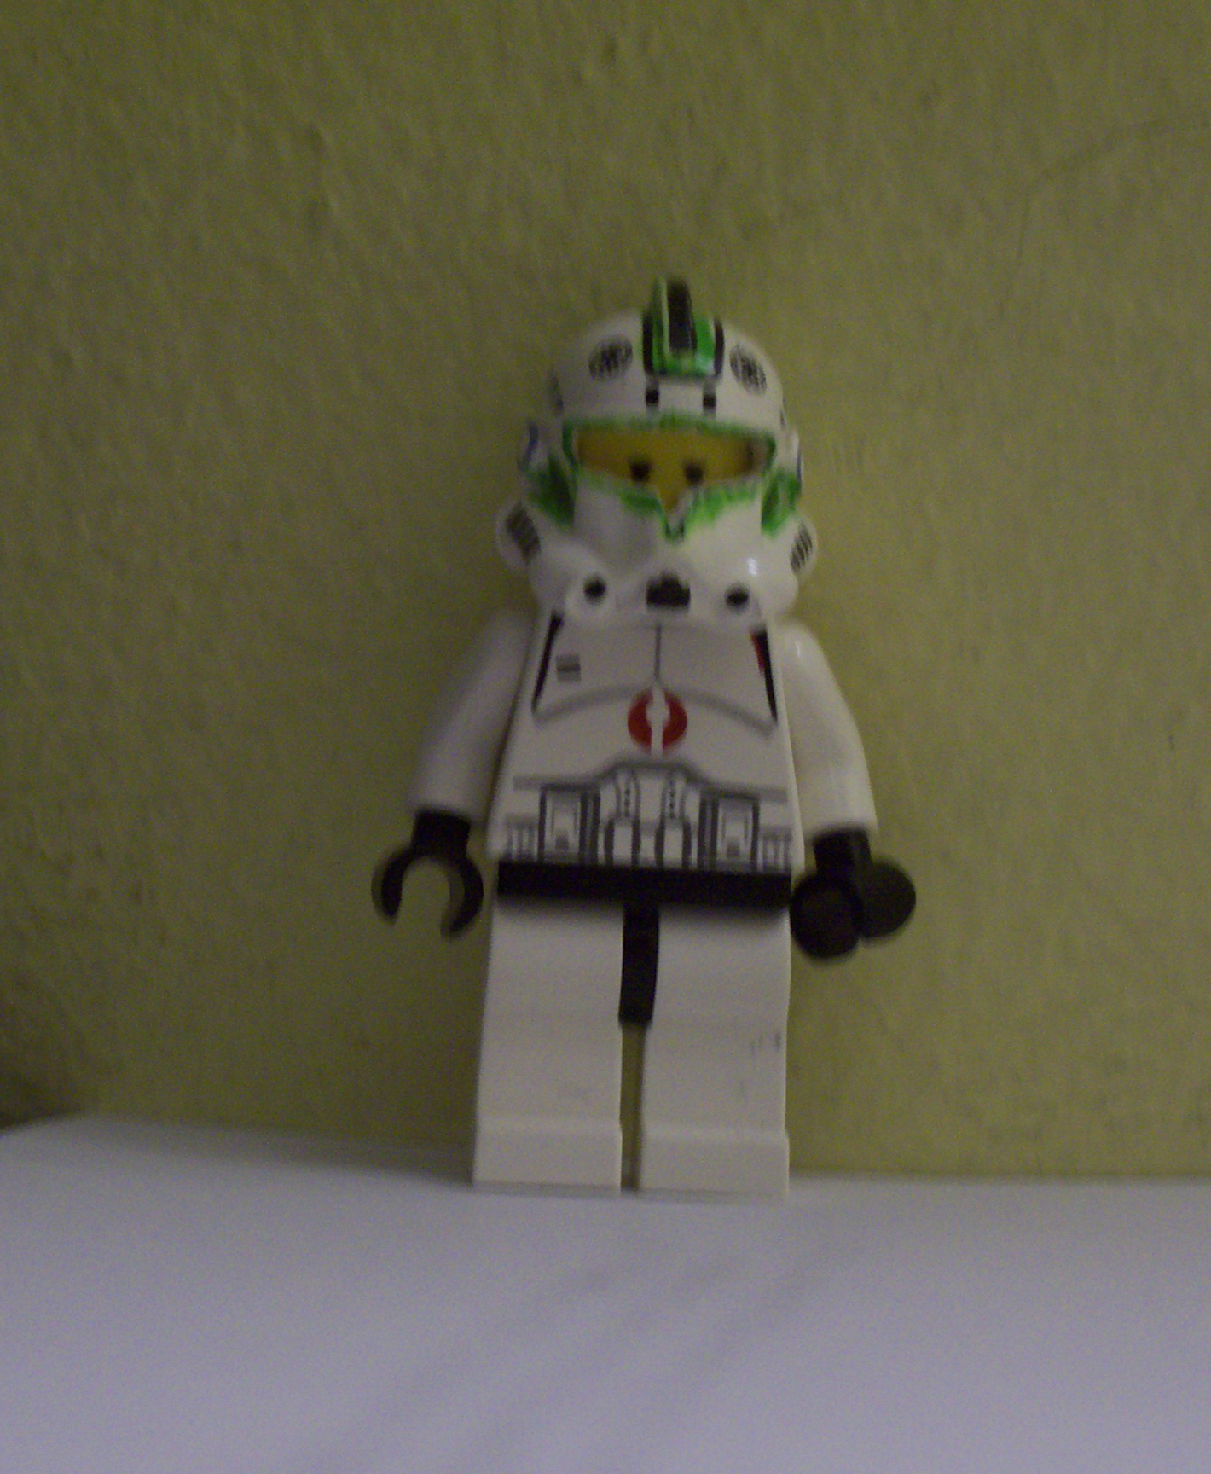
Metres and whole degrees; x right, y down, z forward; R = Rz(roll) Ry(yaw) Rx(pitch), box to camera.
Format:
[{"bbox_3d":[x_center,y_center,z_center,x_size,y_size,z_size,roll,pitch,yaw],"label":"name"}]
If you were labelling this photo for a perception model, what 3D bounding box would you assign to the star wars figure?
[{"bbox_3d":[0.002,0.000,0.188,0.027,0.045,0.015,2,-1,-2],"label":"star wars figure"}]

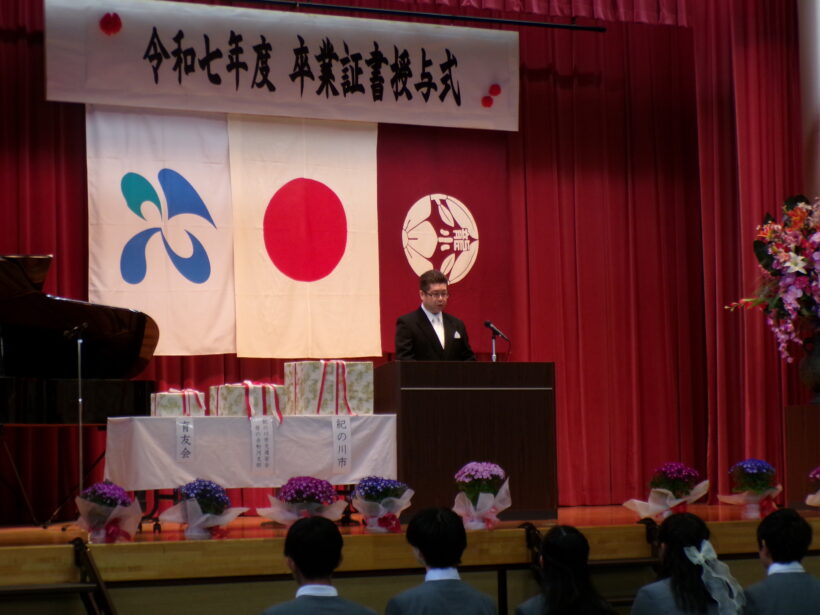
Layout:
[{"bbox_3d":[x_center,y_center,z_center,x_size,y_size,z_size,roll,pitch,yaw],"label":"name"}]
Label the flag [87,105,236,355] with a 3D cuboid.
[{"bbox_3d":[-1.694,-0.551,14.089,1.121,1.771,0.050,1,-5,-27],"label":"flag"}]

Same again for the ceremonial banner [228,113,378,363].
[{"bbox_3d":[-0.739,-0.553,14.552,1.148,1.833,0.050,1,-5,-27],"label":"ceremonial banner"}]

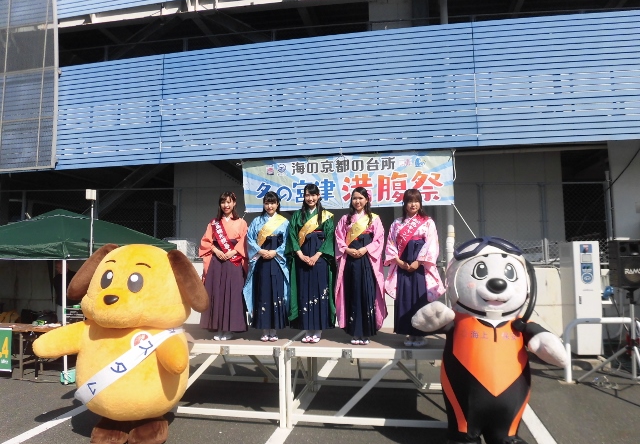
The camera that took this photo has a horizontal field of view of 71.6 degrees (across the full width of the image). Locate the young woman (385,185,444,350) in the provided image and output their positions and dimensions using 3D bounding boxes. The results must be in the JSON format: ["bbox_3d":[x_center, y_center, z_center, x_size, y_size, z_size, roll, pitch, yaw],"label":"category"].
[{"bbox_3d":[0.967,0.443,4.507,0.584,1.551,0.400,-2,-3,12],"label":"young woman"}]

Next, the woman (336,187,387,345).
[{"bbox_3d":[0.432,0.436,4.620,0.515,1.597,0.400,-1,-3,8],"label":"woman"}]

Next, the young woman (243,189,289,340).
[{"bbox_3d":[-0.580,0.466,4.851,0.489,1.596,0.400,-1,-3,3],"label":"young woman"}]

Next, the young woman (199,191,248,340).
[{"bbox_3d":[-1.076,0.464,4.947,0.509,1.628,0.400,-1,-3,0],"label":"young woman"}]

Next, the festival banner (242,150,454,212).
[{"bbox_3d":[0.388,-0.636,7.217,3.460,0.861,0.040,-2,-3,12],"label":"festival banner"}]

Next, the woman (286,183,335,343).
[{"bbox_3d":[-0.097,0.416,4.762,0.500,1.669,0.400,-1,-3,5],"label":"woman"}]

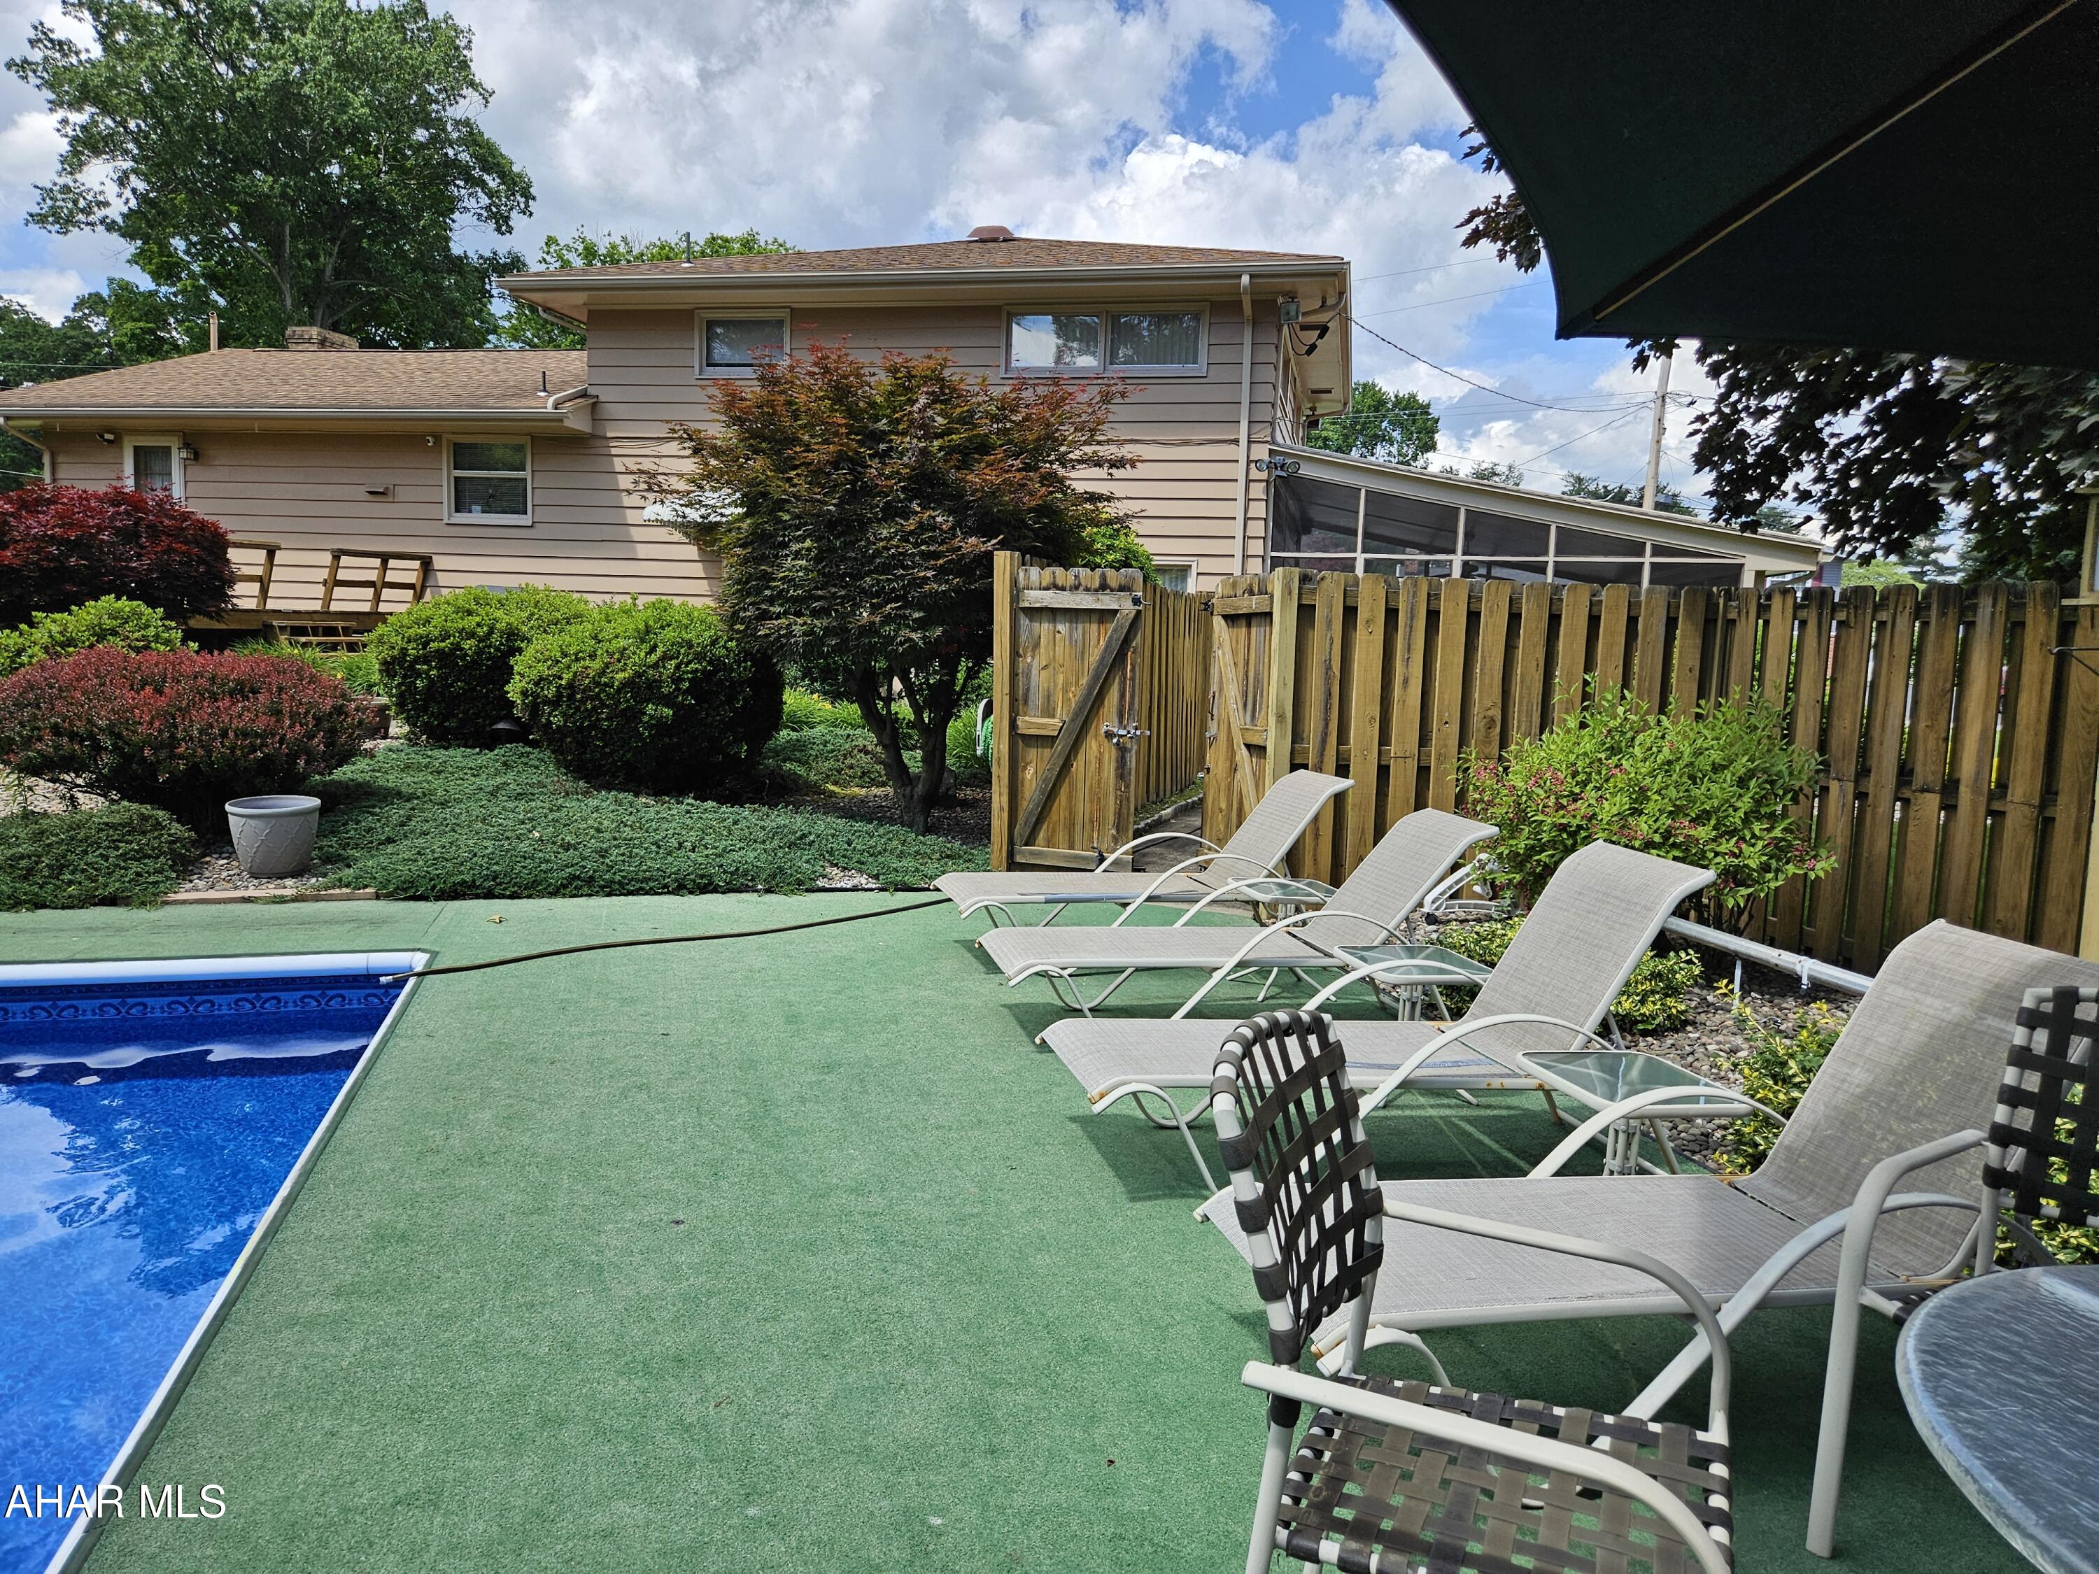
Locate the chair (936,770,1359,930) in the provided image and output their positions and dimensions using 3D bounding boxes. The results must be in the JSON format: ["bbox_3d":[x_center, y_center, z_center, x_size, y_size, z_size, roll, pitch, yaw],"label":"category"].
[{"bbox_3d":[0.432,0.353,6.456,1.885,0.824,0.620,0,7,-18],"label":"chair"}]

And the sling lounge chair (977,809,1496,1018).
[{"bbox_3d":[0.705,0.512,5.299,1.907,0.797,0.620,0,7,-15],"label":"sling lounge chair"}]

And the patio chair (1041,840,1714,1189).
[{"bbox_3d":[0.925,0.631,4.034,1.840,0.871,0.620,0,7,-14],"label":"patio chair"}]

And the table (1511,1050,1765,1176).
[{"bbox_3d":[1.427,0.935,3.469,0.420,0.430,0.420,1,7,-7],"label":"table"}]

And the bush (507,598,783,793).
[{"bbox_3d":[-2.956,-0.666,10.200,1.900,1.380,1.750,0,7,-16],"label":"bush"}]

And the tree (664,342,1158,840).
[{"bbox_3d":[-1.022,-1.332,9.400,3.200,3.200,2.900,1,7,-6],"label":"tree"}]

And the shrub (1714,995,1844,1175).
[{"bbox_3d":[2.148,0.866,3.950,0.550,0.480,0.520,6,8,29],"label":"shrub"}]

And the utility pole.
[{"bbox_3d":[16.375,-8.199,38.000,0.300,10.000,0.300,6,7,22],"label":"utility pole"}]

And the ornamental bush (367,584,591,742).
[{"bbox_3d":[-4.793,-1.020,11.800,1.850,1.330,1.750,-1,7,-22],"label":"ornamental bush"}]

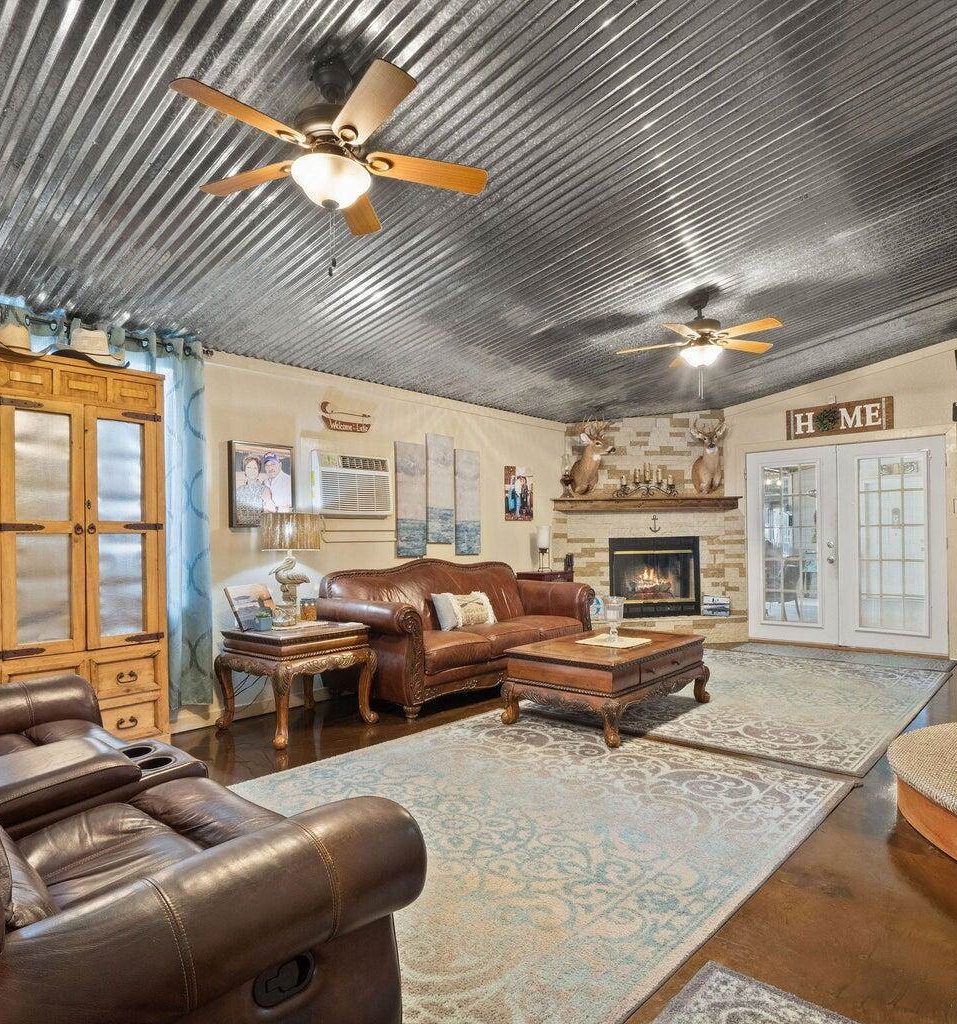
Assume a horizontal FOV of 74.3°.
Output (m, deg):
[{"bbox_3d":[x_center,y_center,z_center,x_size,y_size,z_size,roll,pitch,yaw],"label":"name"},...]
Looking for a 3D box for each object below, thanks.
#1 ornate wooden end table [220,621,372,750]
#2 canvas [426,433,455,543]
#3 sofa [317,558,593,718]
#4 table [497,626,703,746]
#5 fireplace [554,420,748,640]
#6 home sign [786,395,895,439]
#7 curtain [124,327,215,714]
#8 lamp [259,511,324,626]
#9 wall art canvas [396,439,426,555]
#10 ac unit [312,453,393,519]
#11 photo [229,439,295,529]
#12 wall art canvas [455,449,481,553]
[{"bbox_3d":[-1.141,1.023,3.915,0.670,0.620,0.670,-2,-1,39],"label":"ornate wooden end table"},{"bbox_3d":[-0.343,-0.198,5.530,0.030,0.955,0.339,-2,-1,39],"label":"canvas"},{"bbox_3d":[-0.076,0.882,5.027,0.866,0.990,2.260,-3,-3,45],"label":"sofa"},{"bbox_3d":[0.867,1.097,4.145,0.760,0.460,1.260,-3,-3,45],"label":"table"},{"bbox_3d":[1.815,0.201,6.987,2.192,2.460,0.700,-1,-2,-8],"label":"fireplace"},{"bbox_3d":[3.635,-0.936,6.377,0.947,0.312,0.030,-3,-3,38],"label":"home sign"},{"bbox_3d":[-1.797,0.059,3.628,0.120,2.124,0.467,-2,-1,39],"label":"curtain"},{"bbox_3d":[-1.216,0.361,4.112,0.410,0.710,0.410,-3,-3,45],"label":"lamp"},{"bbox_3d":[-0.562,-0.097,5.210,0.033,0.926,0.302,-3,-3,45],"label":"wall art canvas"},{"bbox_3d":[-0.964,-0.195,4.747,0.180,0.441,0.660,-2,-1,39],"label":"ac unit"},{"bbox_3d":[-1.431,-0.173,4.185,0.050,0.540,0.440,-2,-1,39],"label":"photo"},{"bbox_3d":[-0.102,-0.081,5.676,0.033,0.932,0.305,-3,-3,45],"label":"wall art canvas"}]

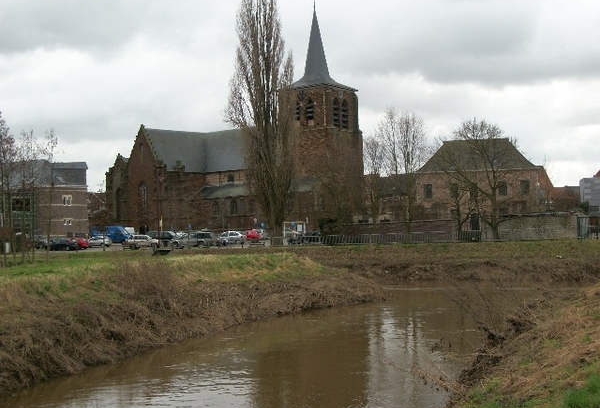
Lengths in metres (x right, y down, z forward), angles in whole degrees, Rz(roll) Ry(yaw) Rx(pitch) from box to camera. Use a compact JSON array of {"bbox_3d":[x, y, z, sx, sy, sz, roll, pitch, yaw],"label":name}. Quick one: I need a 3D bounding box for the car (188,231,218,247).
[{"bbox_3d":[-10.630,3.870,93.500,4.400,1.680,1.780,-1,-1,-3],"label":"car"}]

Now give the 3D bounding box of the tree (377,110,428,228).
[{"bbox_3d":[11.120,-3.310,94.000,5.700,14.300,5.600,-1,-1,0],"label":"tree"}]

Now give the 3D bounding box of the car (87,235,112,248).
[{"bbox_3d":[-24.880,4.670,107.000,3.950,1.440,1.680,-1,-1,18],"label":"car"}]

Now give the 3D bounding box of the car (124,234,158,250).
[{"bbox_3d":[-17.010,4.110,93.000,4.200,1.450,1.680,-1,-1,-16],"label":"car"}]

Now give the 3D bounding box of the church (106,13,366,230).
[{"bbox_3d":[-11.630,-10.520,130.730,46.000,32.500,22.000,-2,-2,40],"label":"church"}]

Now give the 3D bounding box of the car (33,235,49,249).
[{"bbox_3d":[-29.640,4.400,99.000,4.100,1.460,1.700,-2,-2,41],"label":"car"}]

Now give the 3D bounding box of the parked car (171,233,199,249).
[{"bbox_3d":[-12.070,3.970,93.000,4.300,1.580,1.740,-1,-1,-3],"label":"parked car"}]

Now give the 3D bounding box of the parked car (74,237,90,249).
[{"bbox_3d":[-25.830,4.630,102.000,1.680,1.430,4.000,0,-2,-45],"label":"parked car"}]

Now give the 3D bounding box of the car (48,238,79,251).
[{"bbox_3d":[-26.800,4.600,98.000,4.200,1.430,1.700,-1,-1,-16],"label":"car"}]

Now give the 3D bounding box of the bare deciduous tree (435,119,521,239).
[{"bbox_3d":[18.640,-2.620,91.000,9.000,12.900,8.400,-1,-1,0],"label":"bare deciduous tree"}]

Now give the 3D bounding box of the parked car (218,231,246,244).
[{"bbox_3d":[-7.710,3.900,99.000,3.950,1.440,1.680,0,-2,-41],"label":"parked car"}]

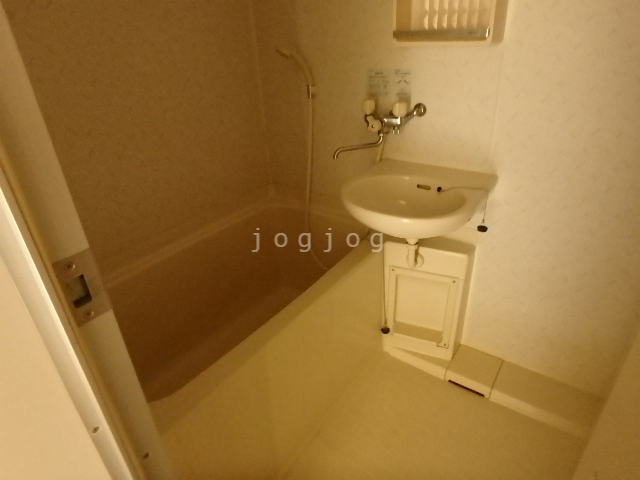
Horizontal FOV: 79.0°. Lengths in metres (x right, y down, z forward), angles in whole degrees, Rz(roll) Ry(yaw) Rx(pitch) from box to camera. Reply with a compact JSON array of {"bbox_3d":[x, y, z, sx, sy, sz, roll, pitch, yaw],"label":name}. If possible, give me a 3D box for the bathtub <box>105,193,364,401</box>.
[{"bbox_3d":[-0.273,0.312,1.339,0.638,0.499,1.123,15,32,32],"label":"bathtub"}]

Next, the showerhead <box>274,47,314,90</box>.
[{"bbox_3d":[-0.085,-0.610,1.385,0.140,0.145,0.060,-17,29,-25],"label":"showerhead"}]

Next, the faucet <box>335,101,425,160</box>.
[{"bbox_3d":[0.196,-0.366,1.271,0.222,0.168,0.250,15,32,33],"label":"faucet"}]

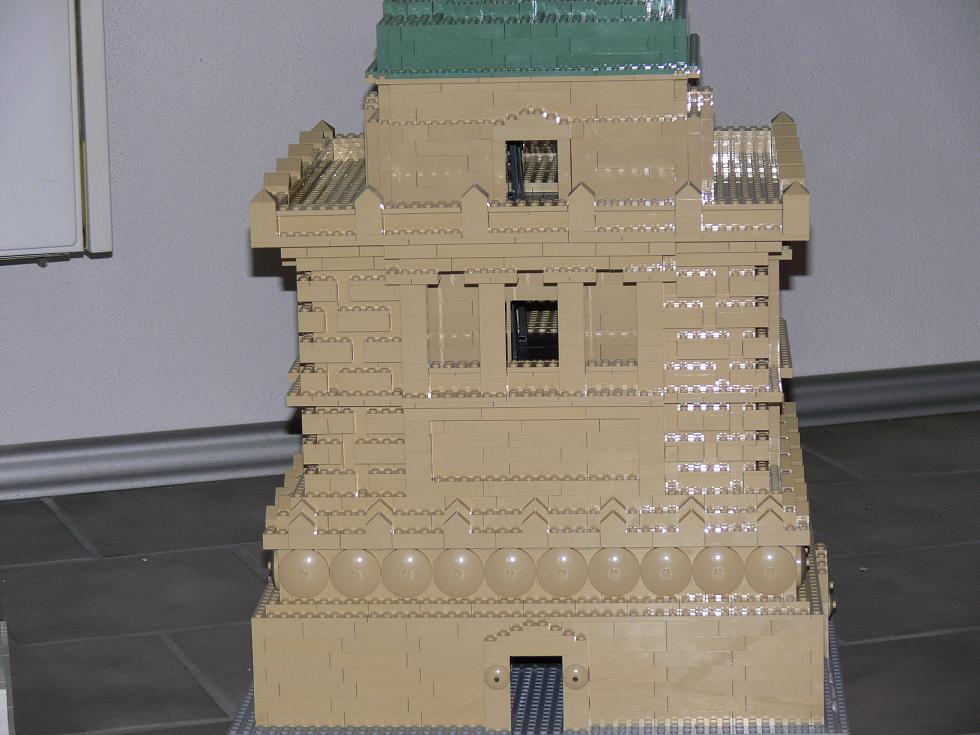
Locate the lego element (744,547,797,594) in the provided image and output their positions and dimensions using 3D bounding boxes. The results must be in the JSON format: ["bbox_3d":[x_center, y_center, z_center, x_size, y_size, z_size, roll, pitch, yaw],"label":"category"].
[{"bbox_3d":[0.172,0.126,1.998,0.032,0.032,0.008,-1,12,4],"label":"lego element"}]

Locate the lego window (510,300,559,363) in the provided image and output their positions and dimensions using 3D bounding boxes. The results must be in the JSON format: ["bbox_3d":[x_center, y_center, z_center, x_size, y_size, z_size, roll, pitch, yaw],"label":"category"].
[{"bbox_3d":[0.028,-0.022,2.011,0.031,0.039,0.010,-1,12,4],"label":"lego window"}]

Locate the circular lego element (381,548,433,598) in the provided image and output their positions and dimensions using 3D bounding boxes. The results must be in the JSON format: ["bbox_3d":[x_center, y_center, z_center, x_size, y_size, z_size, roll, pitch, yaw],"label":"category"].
[{"bbox_3d":[-0.051,0.128,2.011,0.032,0.032,0.009,-1,12,4],"label":"circular lego element"}]

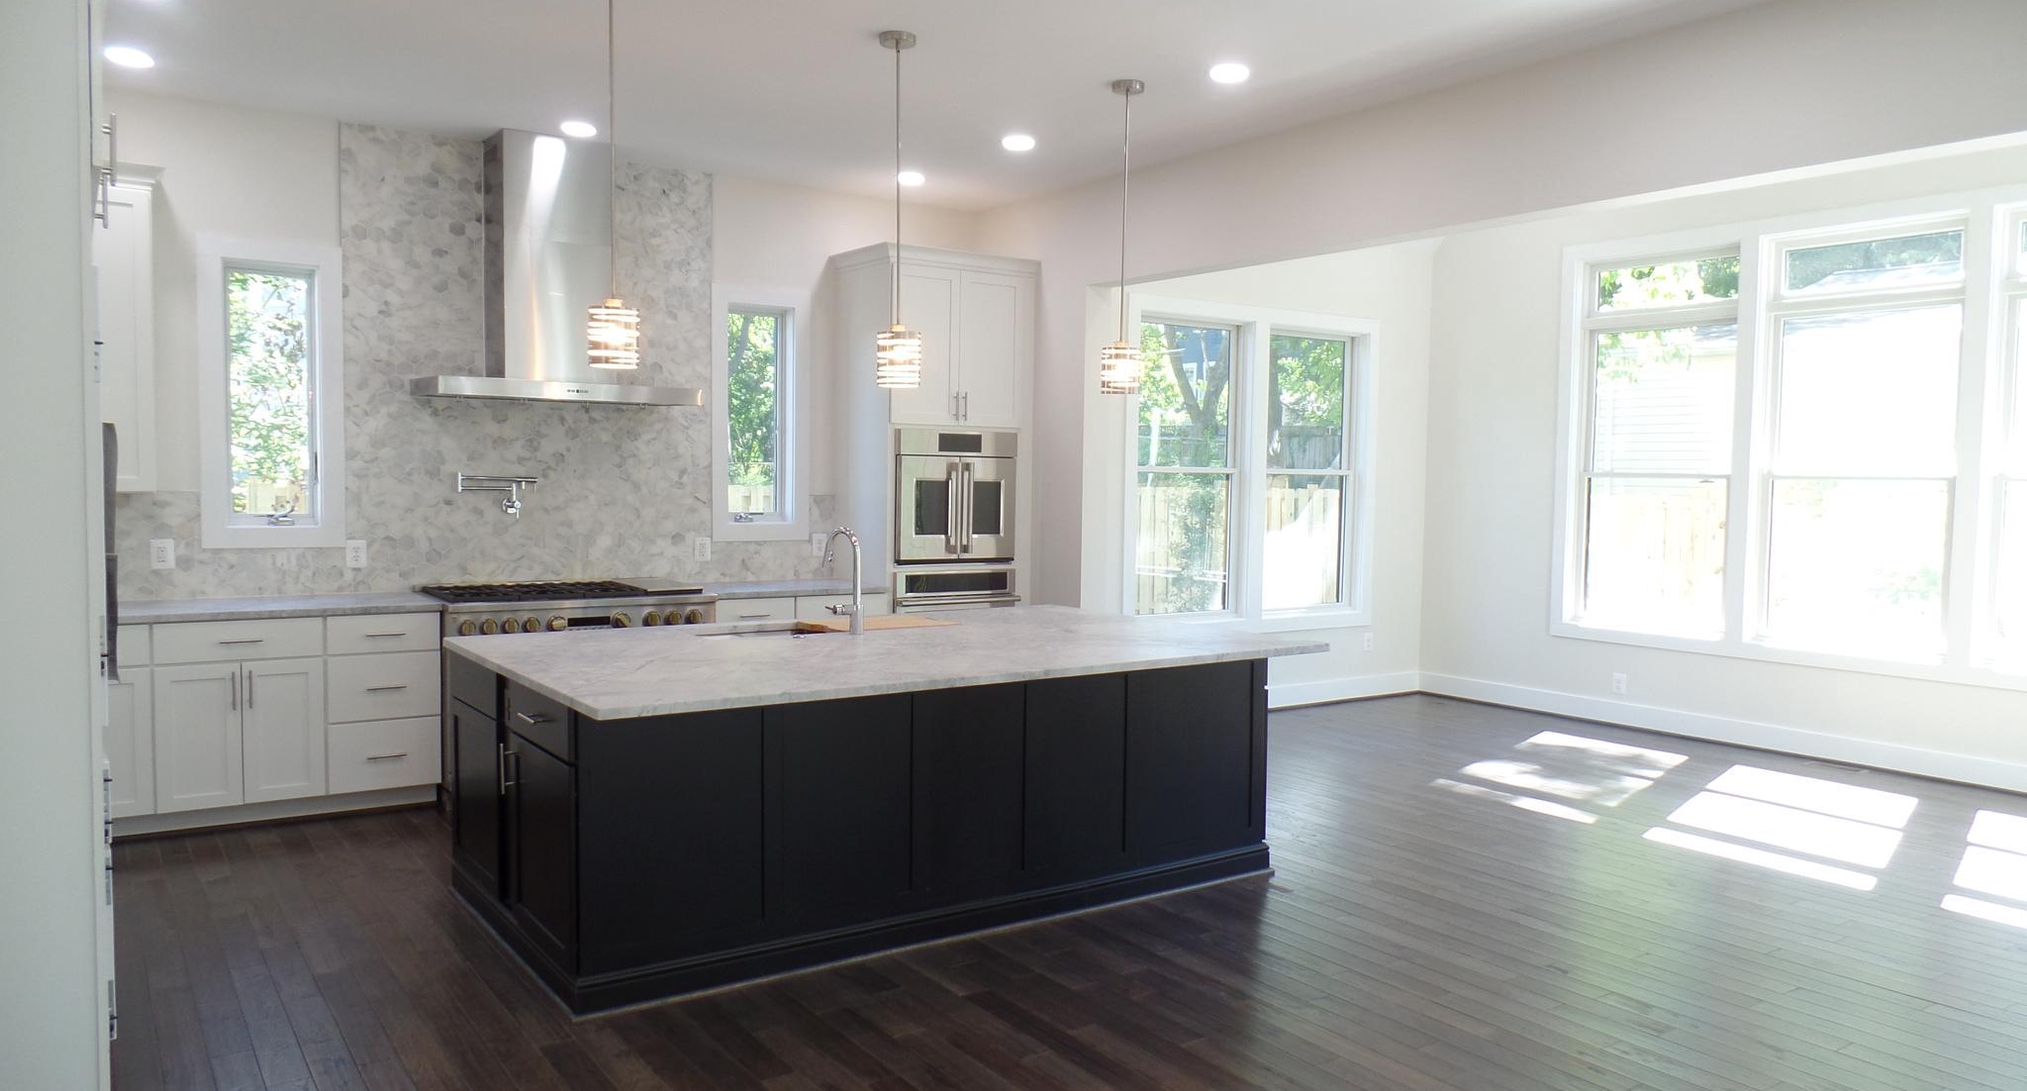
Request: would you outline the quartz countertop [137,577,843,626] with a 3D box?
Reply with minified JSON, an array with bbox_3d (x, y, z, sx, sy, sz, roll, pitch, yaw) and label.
[{"bbox_3d":[-2.400,0.253,6.419,3.760,0.034,0.648,-1,3,-35],"label":"quartz countertop"}]

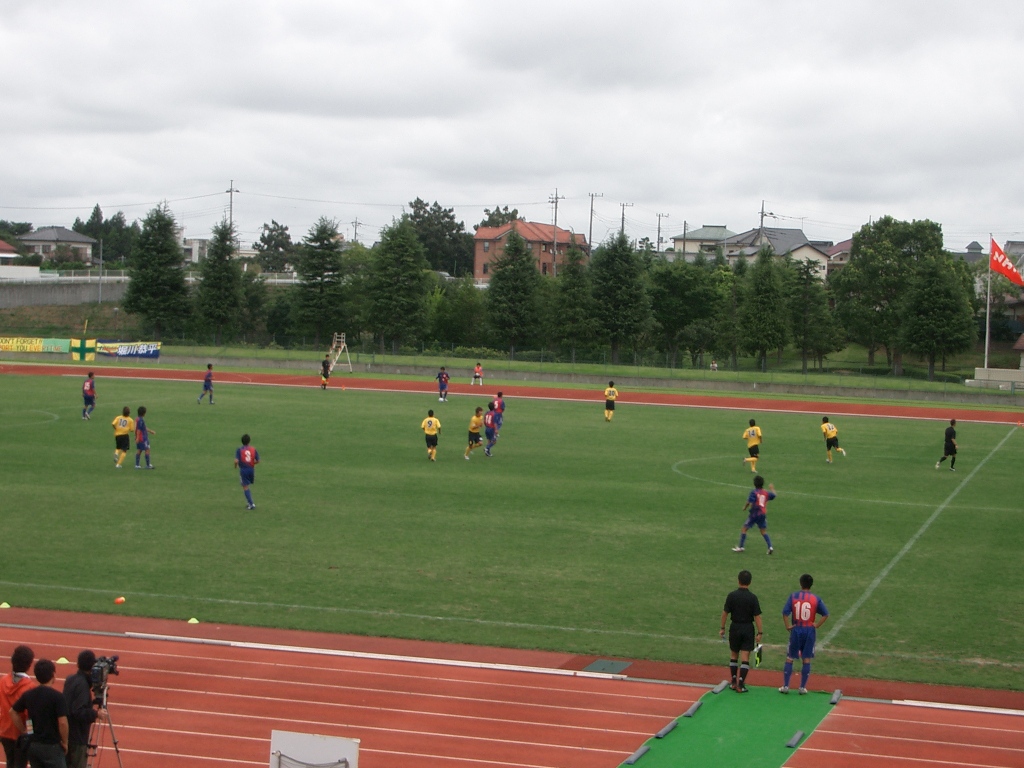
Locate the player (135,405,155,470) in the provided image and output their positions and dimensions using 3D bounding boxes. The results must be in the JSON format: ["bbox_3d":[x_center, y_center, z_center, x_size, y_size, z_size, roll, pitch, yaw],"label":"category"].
[{"bbox_3d":[-10.331,1.500,61.704,0.480,1.769,0.520,1,3,-26],"label":"player"}]

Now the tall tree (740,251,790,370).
[{"bbox_3d":[15.166,-4.492,132.000,3.200,7.500,3.200,3,3,15],"label":"tall tree"}]

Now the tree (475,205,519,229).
[{"bbox_3d":[-1.888,-18.032,285.000,6.500,10.500,6.500,3,3,15],"label":"tree"}]

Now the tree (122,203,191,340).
[{"bbox_3d":[-23.840,-7.521,147.000,4.600,9.334,4.600,2,3,-9],"label":"tree"}]

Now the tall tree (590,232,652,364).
[{"bbox_3d":[6.672,-5.234,134.000,3.900,7.980,3.900,3,3,15],"label":"tall tree"}]

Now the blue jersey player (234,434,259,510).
[{"bbox_3d":[-6.259,2.090,51.700,0.600,1.750,0.550,2,3,-14],"label":"blue jersey player"}]

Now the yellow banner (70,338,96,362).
[{"bbox_3d":[-25.827,-2.038,132.000,1.680,1.370,0.060,3,3,15],"label":"yellow banner"}]

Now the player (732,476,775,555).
[{"bbox_3d":[5.141,2.778,46.600,0.780,1.660,0.600,1,3,-26],"label":"player"}]

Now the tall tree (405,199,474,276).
[{"bbox_3d":[-9.179,-18.748,285.000,9.600,11.000,9.200,2,3,0],"label":"tall tree"}]

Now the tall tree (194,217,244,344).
[{"bbox_3d":[-18.535,-6.552,139.695,3.333,8.261,3.333,3,3,15],"label":"tall tree"}]

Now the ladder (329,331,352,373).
[{"bbox_3d":[-10.273,-1.820,128.500,1.600,2.400,0.900,0,4,-45],"label":"ladder"}]

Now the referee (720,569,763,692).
[{"bbox_3d":[3.319,3.526,31.299,0.626,1.728,0.384,3,3,9],"label":"referee"}]

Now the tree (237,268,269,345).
[{"bbox_3d":[-17.308,-5.102,146.000,2.300,4.900,2.300,2,3,0],"label":"tree"}]

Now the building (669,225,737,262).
[{"bbox_3d":[25.572,-16.039,282.000,10.300,8.500,8.000,2,3,-4],"label":"building"}]

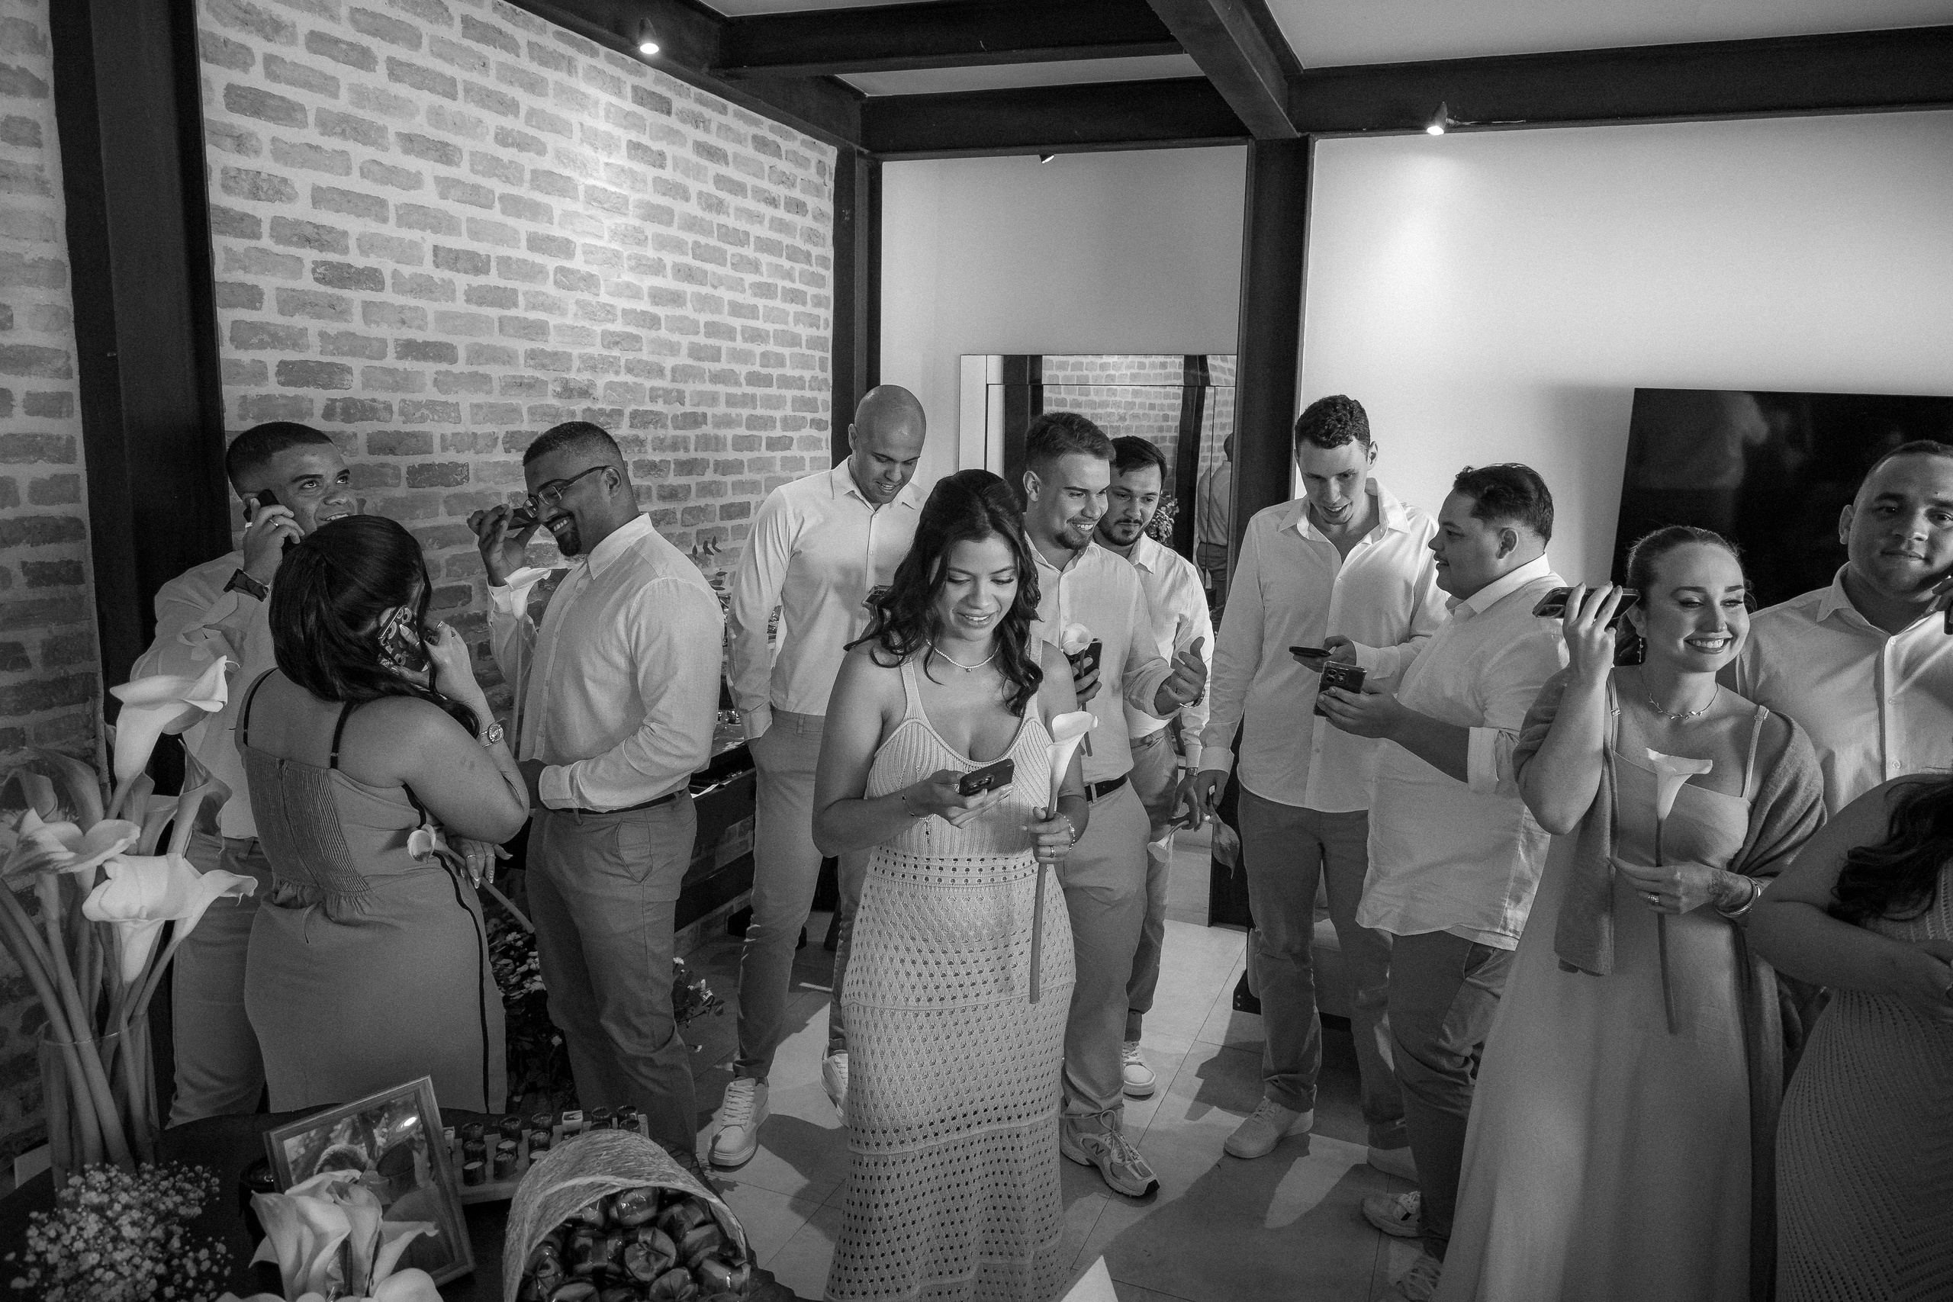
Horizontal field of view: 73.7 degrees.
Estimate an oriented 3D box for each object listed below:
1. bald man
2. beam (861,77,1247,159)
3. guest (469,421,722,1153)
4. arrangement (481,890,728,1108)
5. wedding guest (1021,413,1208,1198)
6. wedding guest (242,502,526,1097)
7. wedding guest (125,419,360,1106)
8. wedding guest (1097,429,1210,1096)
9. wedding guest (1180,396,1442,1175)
[{"bbox_3d":[-0.320,0.284,3.081,0.550,1.800,0.450,1,10,-7],"label":"bald man"},{"bbox_3d":[0.259,-1.811,4.426,1.315,0.210,0.130,6,10,21],"label":"beam"},{"bbox_3d":[-0.773,0.391,2.655,0.520,1.700,0.490,-5,12,-34],"label":"guest"},{"bbox_3d":[-0.973,0.911,3.418,0.380,0.410,0.570,6,10,21],"label":"arrangement"},{"bbox_3d":[0.238,0.354,2.928,0.530,1.750,0.470,-1,10,-17],"label":"wedding guest"},{"bbox_3d":[-0.879,0.574,1.997,0.450,1.550,0.400,4,10,14],"label":"wedding guest"},{"bbox_3d":[-1.225,0.438,2.351,0.520,1.680,0.450,-5,12,-36],"label":"wedding guest"},{"bbox_3d":[0.410,0.303,3.415,0.500,1.700,0.380,3,10,6],"label":"wedding guest"},{"bbox_3d":[0.790,0.313,3.070,0.560,1.820,0.450,4,10,11],"label":"wedding guest"}]

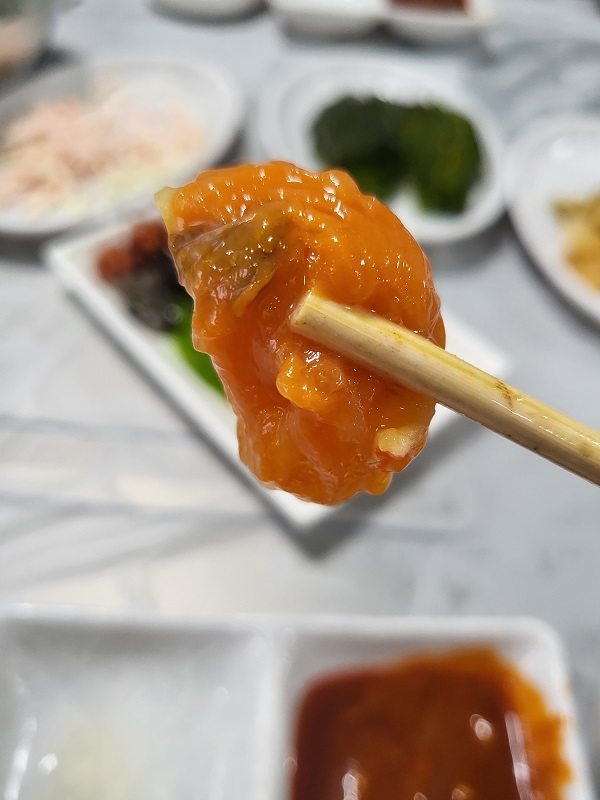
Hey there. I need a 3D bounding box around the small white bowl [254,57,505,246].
[{"bbox_3d":[0.042,-0.137,0.338,0.135,0.023,0.183,-2,53,-4],"label":"small white bowl"}]

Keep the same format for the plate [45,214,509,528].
[{"bbox_3d":[-0.014,-0.035,0.257,0.108,0.020,0.172,-35,62,-24],"label":"plate"}]

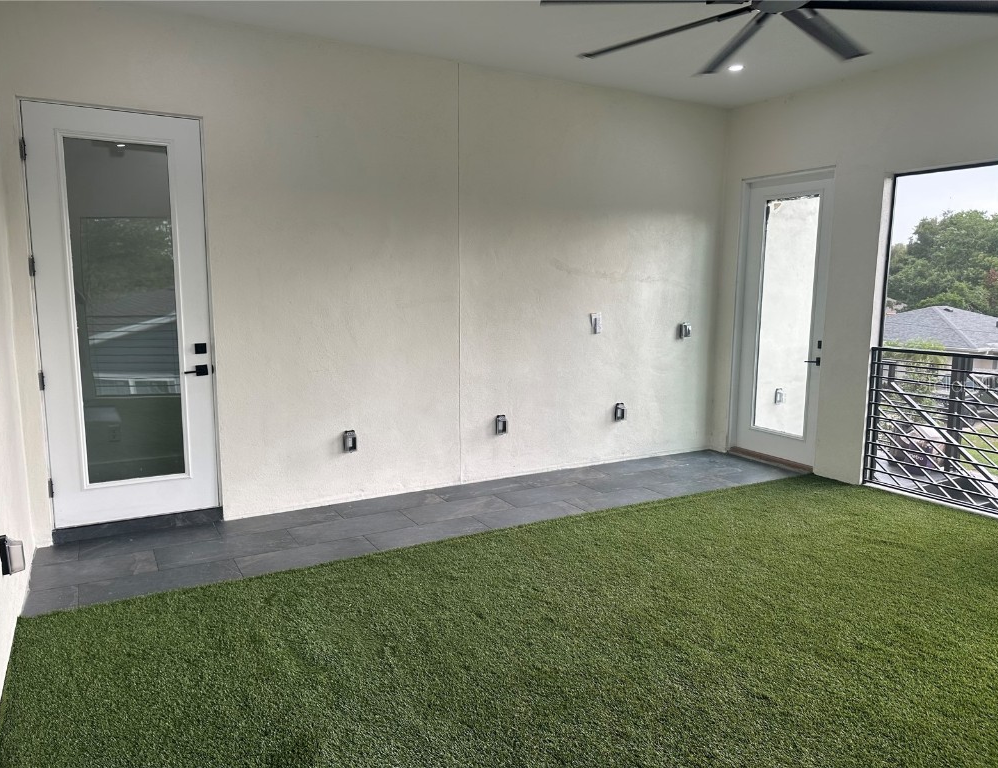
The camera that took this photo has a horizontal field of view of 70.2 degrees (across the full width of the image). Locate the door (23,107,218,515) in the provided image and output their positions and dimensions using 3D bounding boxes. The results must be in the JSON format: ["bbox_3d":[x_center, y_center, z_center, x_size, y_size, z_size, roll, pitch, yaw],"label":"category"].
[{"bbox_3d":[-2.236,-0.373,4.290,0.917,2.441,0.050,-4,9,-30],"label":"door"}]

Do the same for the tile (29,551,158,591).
[{"bbox_3d":[-2.193,1.013,3.860,0.588,0.012,0.375,-4,9,-30],"label":"tile"}]

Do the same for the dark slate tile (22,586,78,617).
[{"bbox_3d":[-2.172,1.065,3.449,0.225,0.013,0.320,-4,9,-30],"label":"dark slate tile"}]

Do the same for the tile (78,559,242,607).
[{"bbox_3d":[-1.746,1.035,3.693,0.757,0.013,0.320,-4,9,-30],"label":"tile"}]

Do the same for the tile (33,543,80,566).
[{"bbox_3d":[-2.534,0.980,4.072,0.211,0.012,0.328,-4,9,-30],"label":"tile"}]

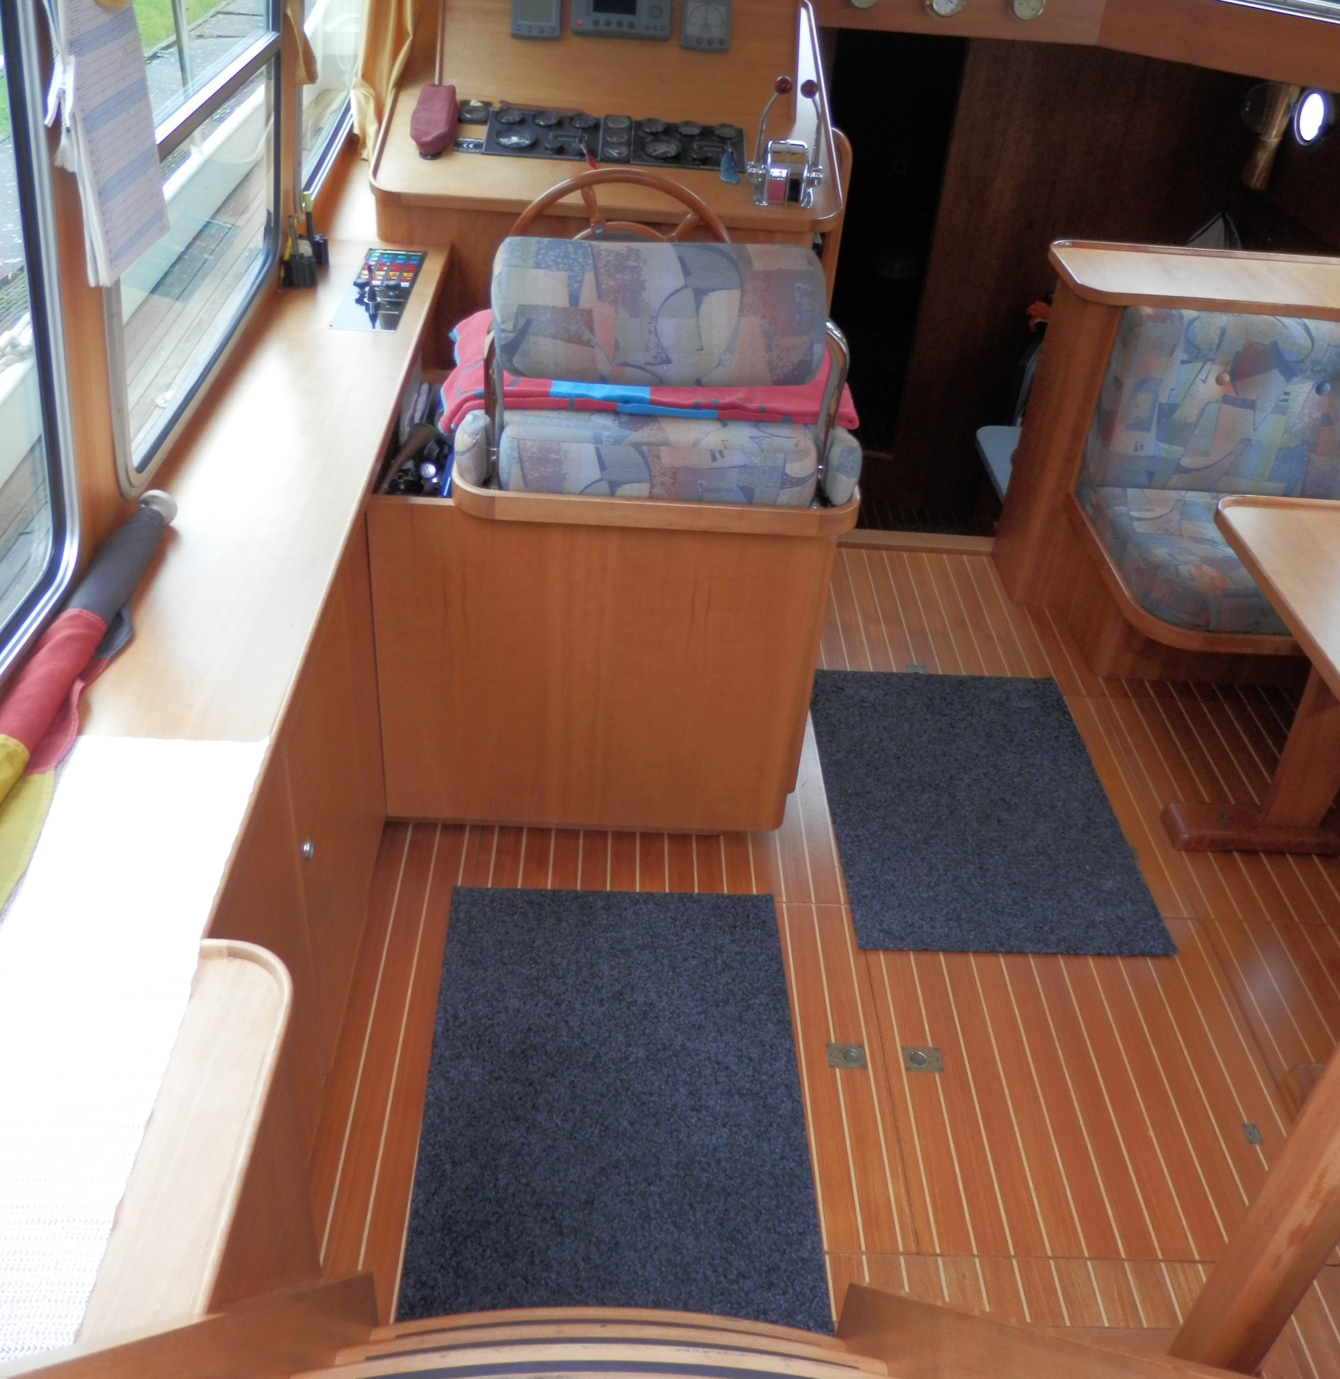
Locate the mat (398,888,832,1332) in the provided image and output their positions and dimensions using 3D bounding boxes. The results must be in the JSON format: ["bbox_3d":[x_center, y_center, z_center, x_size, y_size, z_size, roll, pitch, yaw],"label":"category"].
[{"bbox_3d":[-0.083,0.612,2.011,0.581,0.010,0.824,2,37,-3],"label":"mat"}]

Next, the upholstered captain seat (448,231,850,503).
[{"bbox_3d":[-0.011,-0.614,2.165,0.647,0.396,0.524,2,37,-3],"label":"upholstered captain seat"}]

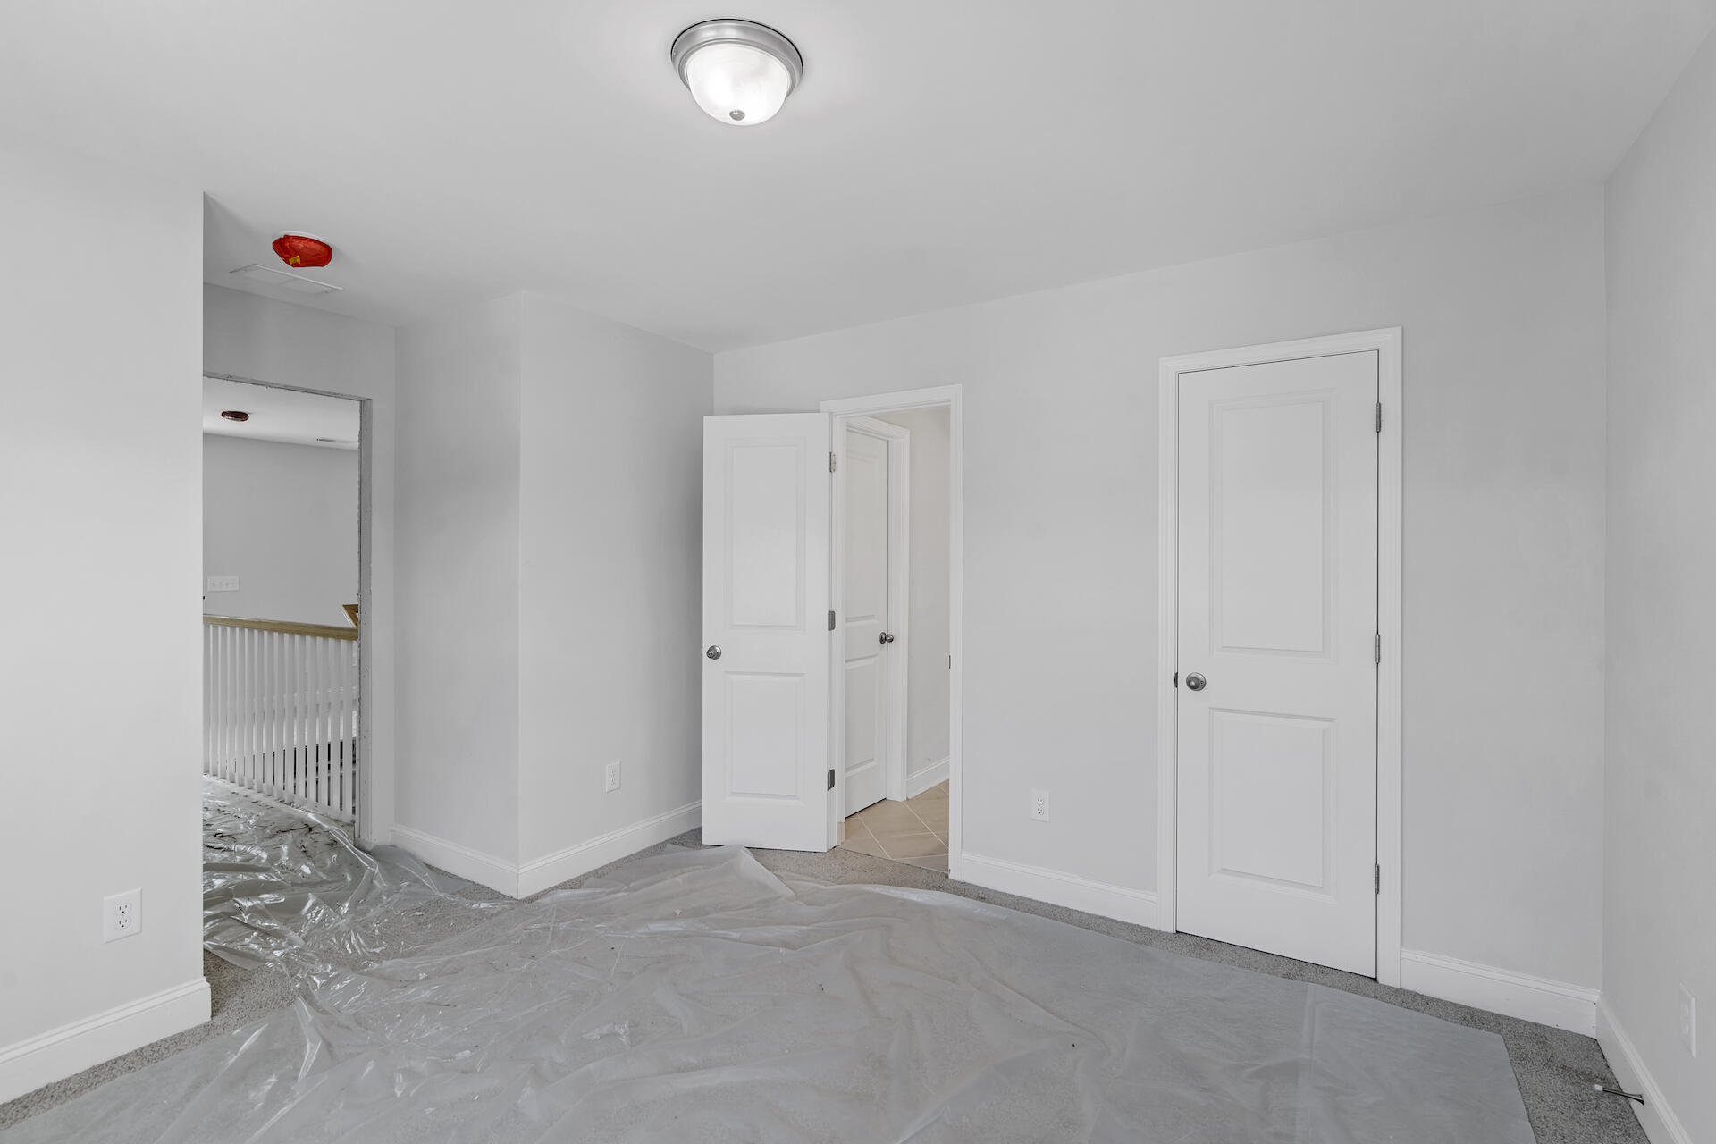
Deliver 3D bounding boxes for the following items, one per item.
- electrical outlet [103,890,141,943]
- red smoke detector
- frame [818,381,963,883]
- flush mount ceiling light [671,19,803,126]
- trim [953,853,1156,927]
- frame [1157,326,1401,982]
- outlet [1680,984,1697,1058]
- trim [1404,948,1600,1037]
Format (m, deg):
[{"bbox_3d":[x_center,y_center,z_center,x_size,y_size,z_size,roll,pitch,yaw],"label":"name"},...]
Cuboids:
[{"bbox_3d":[-2.000,0.939,2.078,0.008,0.119,0.074,0,0,32],"label":"electrical outlet"},{"bbox_3d":[-1.886,-1.095,2.594,0.155,0.065,0.155,0,0,32],"label":"red smoke detector"},{"bbox_3d":[0.159,0.268,3.460,0.737,2.105,0.120,0,0,32],"label":"frame"},{"bbox_3d":[-0.264,-1.057,1.687,0.290,0.125,0.290,0,0,0],"label":"flush mount ceiling light"},{"bbox_3d":[0.769,1.255,3.011,0.783,0.137,0.016,0,0,32],"label":"trim"},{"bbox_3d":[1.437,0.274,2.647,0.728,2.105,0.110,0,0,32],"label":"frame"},{"bbox_3d":[1.769,0.954,1.629,0.008,0.119,0.074,0,0,32],"label":"outlet"},{"bbox_3d":[1.910,1.260,2.291,0.460,0.137,0.016,0,0,32],"label":"trim"}]

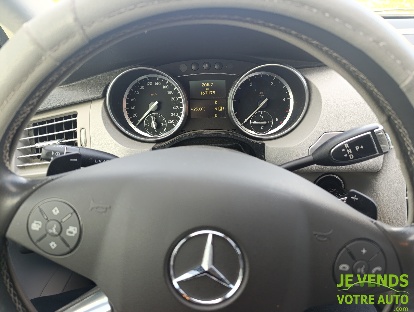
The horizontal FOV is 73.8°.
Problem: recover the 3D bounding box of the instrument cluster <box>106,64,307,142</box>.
[{"bbox_3d":[0.001,-0.082,0.446,0.306,0.118,0.060,-1,7,0],"label":"instrument cluster"}]

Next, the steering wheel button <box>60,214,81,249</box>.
[{"bbox_3d":[-0.098,0.054,0.201,0.015,0.025,0.006,7,0,4],"label":"steering wheel button"}]

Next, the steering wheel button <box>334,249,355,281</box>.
[{"bbox_3d":[0.100,0.080,0.203,0.015,0.024,0.006,8,-1,-4],"label":"steering wheel button"}]

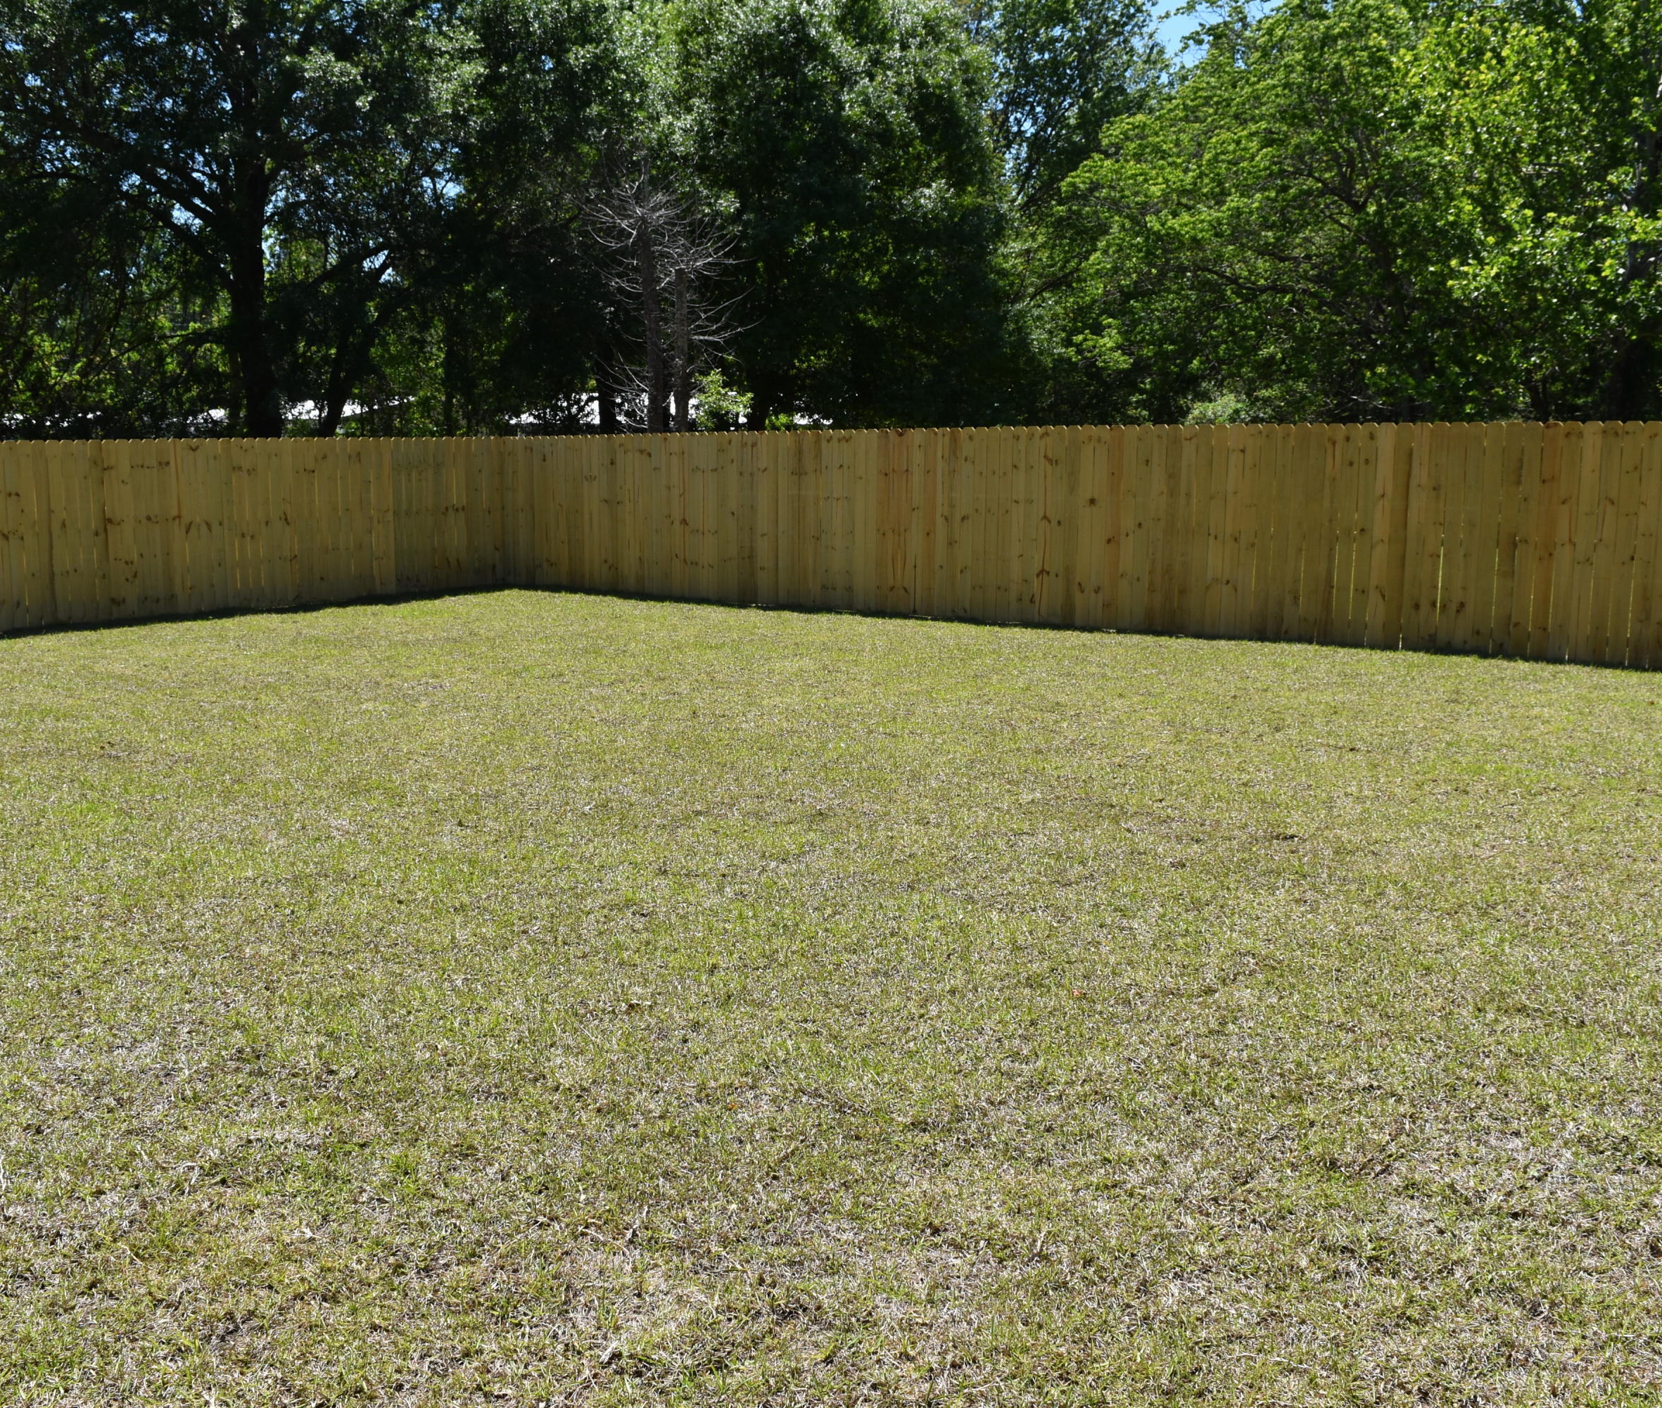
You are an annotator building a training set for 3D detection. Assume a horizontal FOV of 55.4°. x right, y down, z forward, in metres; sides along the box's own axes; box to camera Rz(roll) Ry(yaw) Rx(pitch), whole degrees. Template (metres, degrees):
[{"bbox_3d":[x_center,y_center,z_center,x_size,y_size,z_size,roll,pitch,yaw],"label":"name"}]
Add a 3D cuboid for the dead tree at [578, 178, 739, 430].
[{"bbox_3d":[-2.588,-5.254,24.469,2.480,5.840,2.310,0,9,0],"label":"dead tree"}]

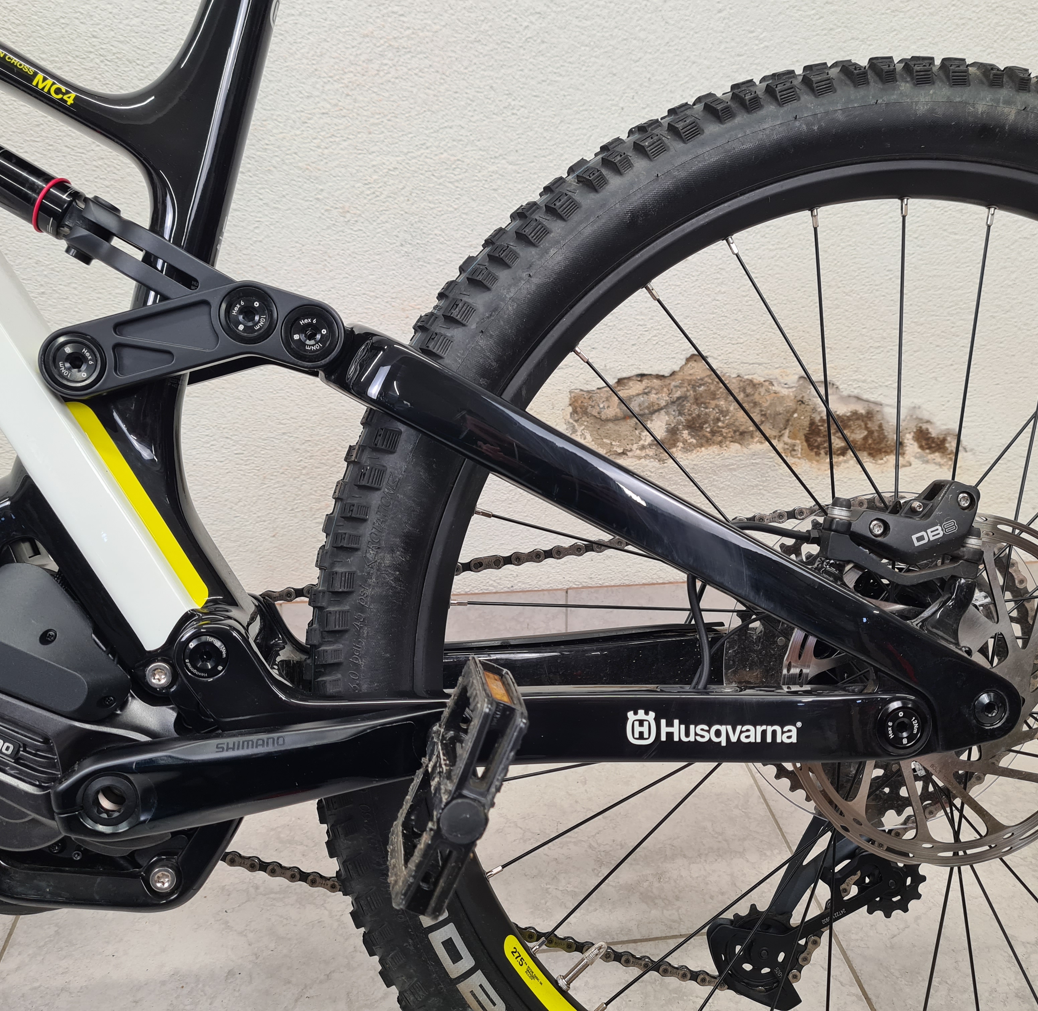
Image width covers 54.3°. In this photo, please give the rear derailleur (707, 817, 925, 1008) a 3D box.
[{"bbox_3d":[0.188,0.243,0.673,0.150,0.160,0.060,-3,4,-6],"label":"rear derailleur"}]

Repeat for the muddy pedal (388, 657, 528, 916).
[{"bbox_3d":[-0.026,0.117,0.437,0.022,0.091,0.091,22,1,-8],"label":"muddy pedal"}]

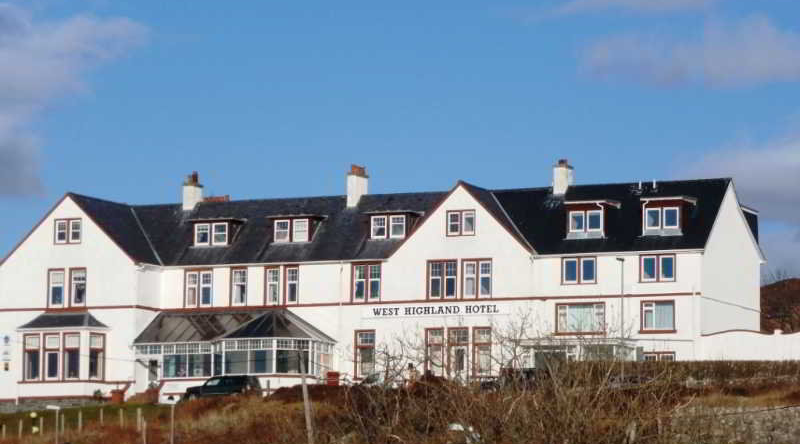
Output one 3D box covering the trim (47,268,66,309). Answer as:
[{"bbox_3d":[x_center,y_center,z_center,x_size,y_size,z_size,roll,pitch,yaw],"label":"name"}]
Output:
[{"bbox_3d":[-19.618,3.827,204.850,1.157,2.370,0.180,-2,-6,22],"label":"trim"}]

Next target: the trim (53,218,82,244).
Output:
[{"bbox_3d":[-20.163,0.606,218.309,1.903,1.495,0.200,-2,-7,25],"label":"trim"}]

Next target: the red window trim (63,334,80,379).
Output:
[{"bbox_3d":[-19.716,8.152,216.097,1.126,2.937,0.200,-2,-7,25],"label":"red window trim"}]

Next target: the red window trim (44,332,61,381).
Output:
[{"bbox_3d":[-19.627,7.647,202.291,1.079,2.697,0.180,-2,-6,22],"label":"red window trim"}]

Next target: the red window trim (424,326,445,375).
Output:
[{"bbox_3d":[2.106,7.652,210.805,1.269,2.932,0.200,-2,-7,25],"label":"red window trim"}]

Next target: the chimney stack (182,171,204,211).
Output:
[{"bbox_3d":[-12.953,-1.914,224.689,0.950,2.465,1.150,-2,-7,25],"label":"chimney stack"}]

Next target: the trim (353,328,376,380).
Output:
[{"bbox_3d":[-1.939,7.451,200.591,1.335,2.859,0.180,-2,-6,22],"label":"trim"}]

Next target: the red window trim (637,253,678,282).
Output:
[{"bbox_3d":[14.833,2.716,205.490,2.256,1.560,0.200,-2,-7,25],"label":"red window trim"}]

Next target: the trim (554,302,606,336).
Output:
[{"bbox_3d":[9.919,5.310,195.950,2.893,1.809,0.180,-2,-6,22],"label":"trim"}]

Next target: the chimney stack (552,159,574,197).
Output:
[{"bbox_3d":[9.778,-2.659,214.237,1.000,2.176,1.150,-2,-7,25],"label":"chimney stack"}]

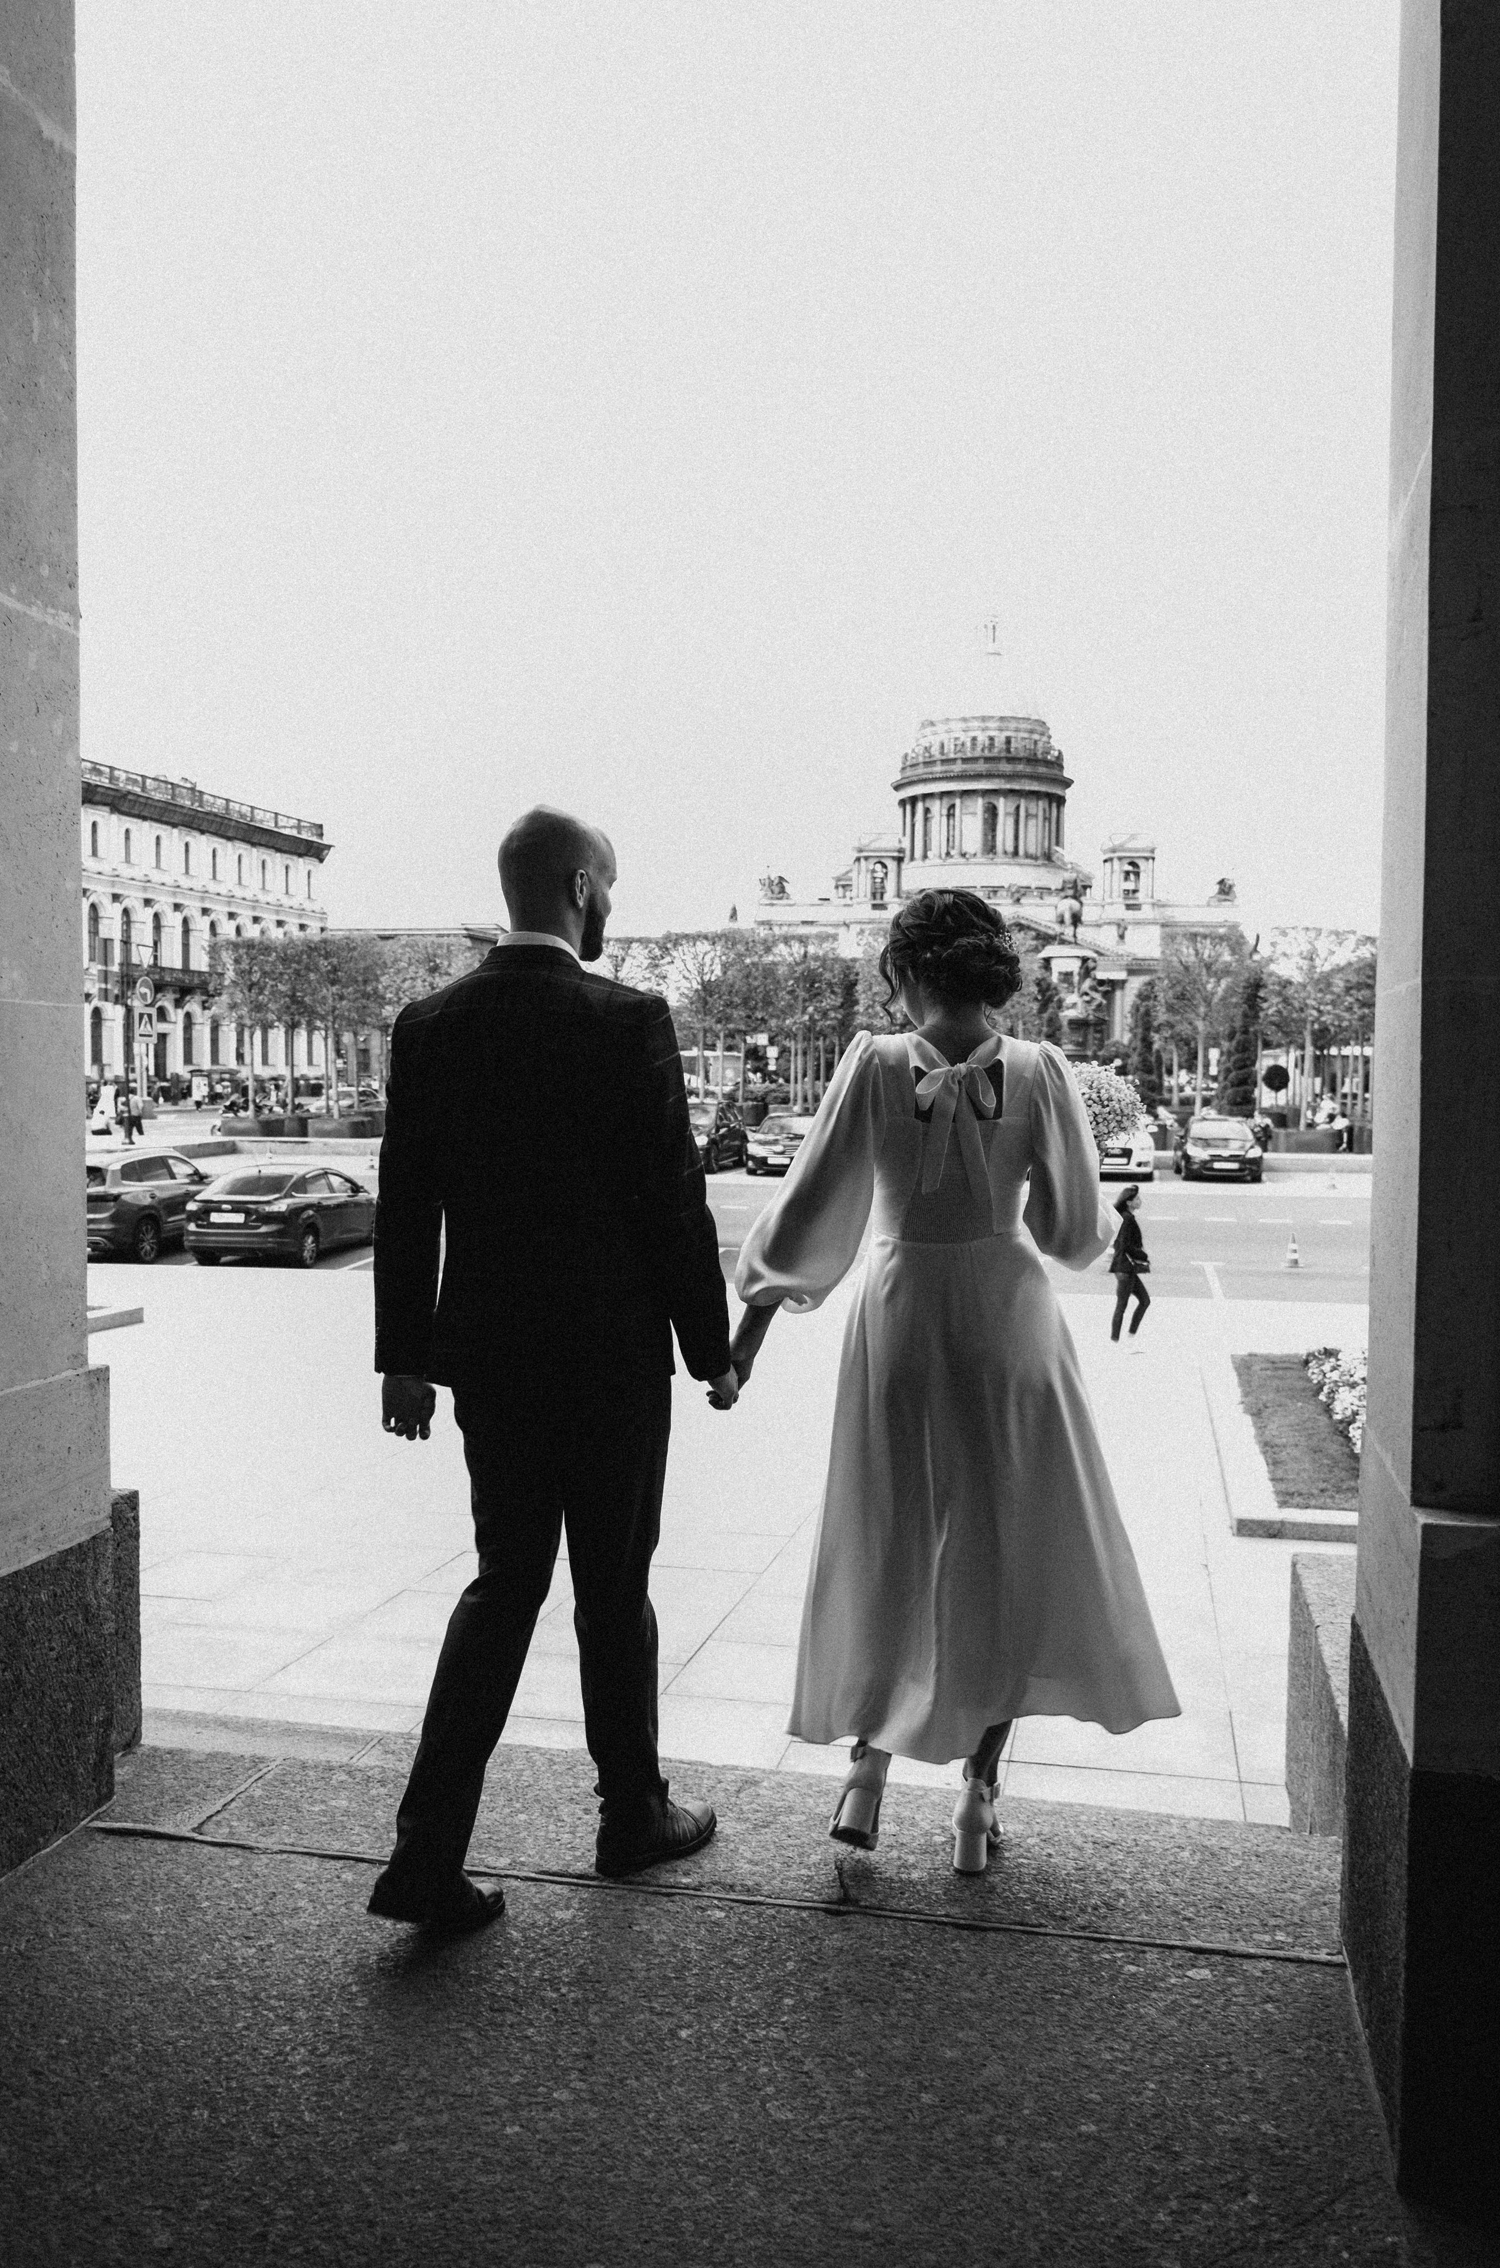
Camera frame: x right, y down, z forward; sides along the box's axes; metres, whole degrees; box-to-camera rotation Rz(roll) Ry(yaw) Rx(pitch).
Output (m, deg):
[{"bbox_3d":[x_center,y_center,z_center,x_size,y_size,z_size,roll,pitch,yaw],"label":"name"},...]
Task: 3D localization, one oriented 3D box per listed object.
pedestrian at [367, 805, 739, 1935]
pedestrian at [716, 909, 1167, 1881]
[{"bbox_3d":[-0.334,0.359,2.885,0.610,1.810,0.480,1,2,6],"label":"pedestrian"},{"bbox_3d":[0.351,0.426,2.925,0.760,1.680,0.550,1,2,9],"label":"pedestrian"}]

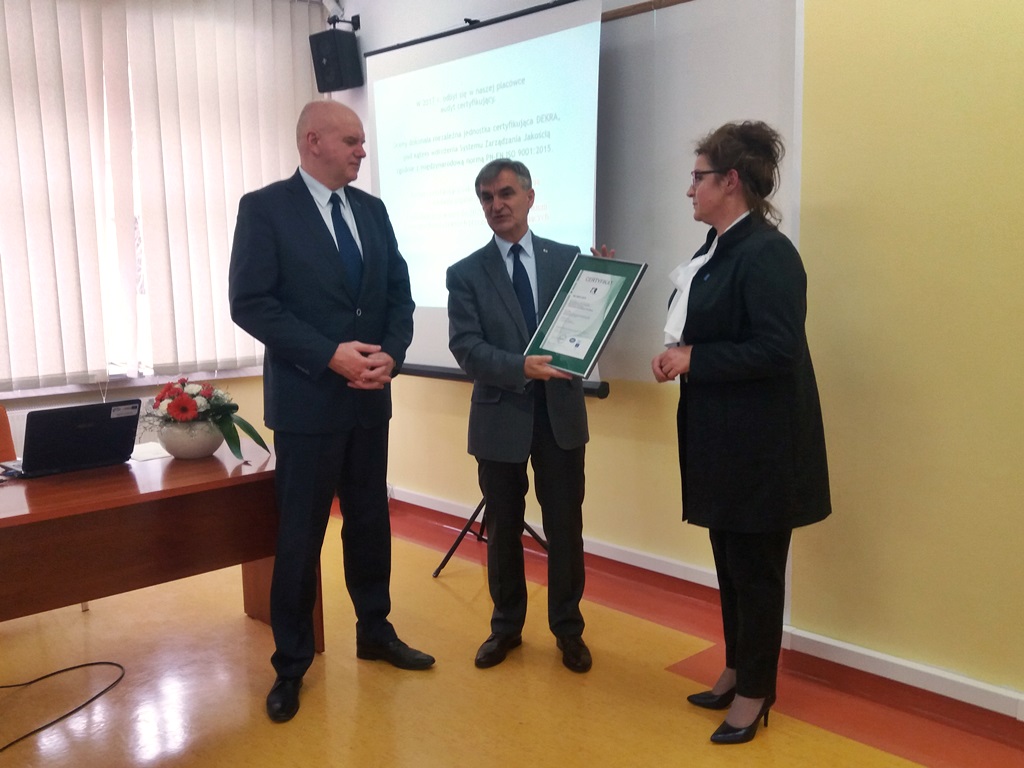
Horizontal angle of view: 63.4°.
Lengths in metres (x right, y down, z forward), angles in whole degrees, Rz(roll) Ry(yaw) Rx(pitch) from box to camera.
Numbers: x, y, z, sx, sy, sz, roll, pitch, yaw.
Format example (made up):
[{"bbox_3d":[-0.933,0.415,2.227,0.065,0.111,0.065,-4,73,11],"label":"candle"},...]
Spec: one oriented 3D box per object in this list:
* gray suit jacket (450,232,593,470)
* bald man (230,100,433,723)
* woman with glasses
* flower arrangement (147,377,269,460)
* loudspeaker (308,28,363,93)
[{"bbox_3d":[0.033,-0.130,2.779,0.520,0.750,0.370,-1,8,2],"label":"gray suit jacket"},{"bbox_3d":[-0.599,0.057,2.712,0.600,1.880,0.440,-9,11,-43],"label":"bald man"},{"bbox_3d":[0.657,0.140,2.414,0.510,1.755,0.480,-2,8,-10],"label":"woman with glasses"},{"bbox_3d":[-1.120,0.122,3.028,0.440,0.285,0.330,-4,8,-18],"label":"flower arrangement"},{"bbox_3d":[-0.921,-1.693,4.360,0.178,0.275,0.162,4,20,33],"label":"loudspeaker"}]

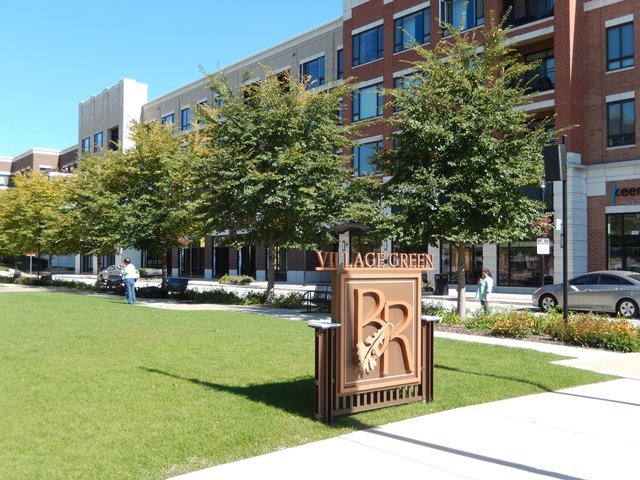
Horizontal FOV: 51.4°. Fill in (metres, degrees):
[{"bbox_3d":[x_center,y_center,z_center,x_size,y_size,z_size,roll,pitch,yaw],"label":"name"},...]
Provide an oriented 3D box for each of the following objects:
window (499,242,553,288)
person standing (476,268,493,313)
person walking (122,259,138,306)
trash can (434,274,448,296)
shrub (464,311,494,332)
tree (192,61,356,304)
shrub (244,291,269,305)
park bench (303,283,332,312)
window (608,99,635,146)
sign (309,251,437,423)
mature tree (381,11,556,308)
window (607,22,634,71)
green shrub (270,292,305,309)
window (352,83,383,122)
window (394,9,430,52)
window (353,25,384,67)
[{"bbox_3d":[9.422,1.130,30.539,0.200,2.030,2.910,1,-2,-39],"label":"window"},{"bbox_3d":[5.070,1.630,20.500,0.420,1.550,0.500,1,-1,-21],"label":"person standing"},{"bbox_3d":[-7.200,1.570,25.150,0.480,1.750,0.560,-1,-1,37],"label":"person walking"},{"bbox_3d":[5.400,1.950,29.600,0.600,0.940,0.600,1,-2,-39],"label":"trash can"},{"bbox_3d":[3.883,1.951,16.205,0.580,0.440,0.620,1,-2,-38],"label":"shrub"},{"bbox_3d":[-1.768,-2.061,25.661,6.000,8.968,6.300,0,-1,0],"label":"tree"},{"bbox_3d":[-2.386,2.164,25.028,0.650,0.480,0.780,1,-2,-38],"label":"shrub"},{"bbox_3d":[0.228,1.844,20.567,0.620,0.880,1.800,1,-2,-38],"label":"park bench"},{"bbox_3d":[12.973,-5.021,28.653,0.200,1.950,1.250,1,-2,-39],"label":"window"},{"bbox_3d":[0.669,1.017,7.482,1.780,1.770,0.280,1,-2,-38],"label":"sign"},{"bbox_3d":[4.007,-1.917,18.604,4.800,8.314,4.900,0,-1,0],"label":"mature tree"},{"bbox_3d":[13.383,-8.614,29.696,0.150,1.960,1.262,1,-2,-38],"label":"window"},{"bbox_3d":[-1.190,2.180,24.400,0.850,0.540,1.000,1,-2,-39],"label":"green shrub"},{"bbox_3d":[2.824,-8.017,39.039,0.200,1.870,2.710,1,-2,-39],"label":"window"},{"bbox_3d":[5.043,-11.393,36.345,0.200,1.820,2.680,1,-2,-39],"label":"window"},{"bbox_3d":[2.910,-11.821,40.717,0.150,1.925,2.836,1,-2,-38],"label":"window"}]

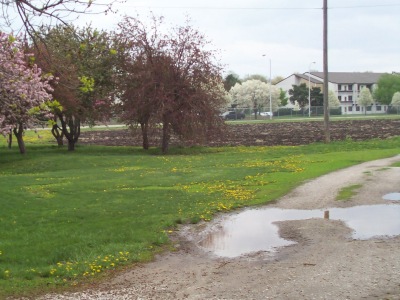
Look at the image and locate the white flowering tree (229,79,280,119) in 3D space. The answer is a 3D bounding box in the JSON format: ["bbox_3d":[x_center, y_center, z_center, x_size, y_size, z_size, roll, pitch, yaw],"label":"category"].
[{"bbox_3d":[9.740,-9.060,115.000,9.200,7.300,8.600,-1,4,0],"label":"white flowering tree"}]

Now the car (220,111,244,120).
[{"bbox_3d":[5.570,-5.870,111.000,4.450,1.480,1.780,-3,4,-31],"label":"car"}]

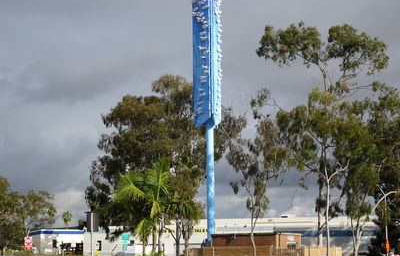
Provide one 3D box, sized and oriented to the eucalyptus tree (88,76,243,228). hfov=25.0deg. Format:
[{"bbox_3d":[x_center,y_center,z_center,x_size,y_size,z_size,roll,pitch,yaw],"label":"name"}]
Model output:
[{"bbox_3d":[-3.571,4.259,93.243,15.800,19.909,13.000,-1,-7,0],"label":"eucalyptus tree"}]

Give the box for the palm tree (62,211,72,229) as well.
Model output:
[{"bbox_3d":[-36.527,28.584,248.467,2.800,11.643,2.800,-1,-7,0],"label":"palm tree"}]

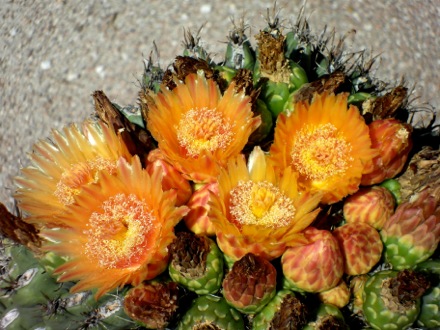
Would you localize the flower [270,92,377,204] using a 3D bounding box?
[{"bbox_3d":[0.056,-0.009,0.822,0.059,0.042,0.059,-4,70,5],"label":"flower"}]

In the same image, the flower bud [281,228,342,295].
[{"bbox_3d":[0.048,0.049,0.790,0.031,0.035,0.031,3,56,-5],"label":"flower bud"}]

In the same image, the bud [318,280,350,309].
[{"bbox_3d":[0.061,0.068,0.803,0.016,0.018,0.016,9,52,0],"label":"bud"}]

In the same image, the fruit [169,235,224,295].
[{"bbox_3d":[-0.012,0.051,0.793,0.028,0.036,0.028,-17,42,0],"label":"fruit"}]

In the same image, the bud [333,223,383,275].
[{"bbox_3d":[0.073,0.044,0.800,0.026,0.028,0.026,-13,55,20],"label":"bud"}]

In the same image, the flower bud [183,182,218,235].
[{"bbox_3d":[-0.009,0.023,0.808,0.021,0.031,0.021,18,37,0],"label":"flower bud"}]

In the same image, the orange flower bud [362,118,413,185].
[{"bbox_3d":[0.089,-0.007,0.825,0.030,0.040,0.030,19,50,-24],"label":"orange flower bud"}]

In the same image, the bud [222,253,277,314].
[{"bbox_3d":[0.015,0.061,0.790,0.028,0.035,0.028,0,44,0],"label":"bud"}]

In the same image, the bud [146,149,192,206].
[{"bbox_3d":[-0.027,0.008,0.822,0.028,0.039,0.028,-25,37,29],"label":"bud"}]

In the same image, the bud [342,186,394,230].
[{"bbox_3d":[0.079,0.023,0.815,0.025,0.028,0.025,26,45,0],"label":"bud"}]

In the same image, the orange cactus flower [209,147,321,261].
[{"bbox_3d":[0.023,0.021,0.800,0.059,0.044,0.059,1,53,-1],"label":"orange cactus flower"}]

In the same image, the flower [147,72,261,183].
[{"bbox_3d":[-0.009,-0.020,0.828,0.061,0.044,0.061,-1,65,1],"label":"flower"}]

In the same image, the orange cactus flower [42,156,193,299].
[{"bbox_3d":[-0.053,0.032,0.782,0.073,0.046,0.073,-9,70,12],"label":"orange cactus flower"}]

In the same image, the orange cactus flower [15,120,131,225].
[{"bbox_3d":[-0.070,0.014,0.810,0.065,0.045,0.065,-35,43,0],"label":"orange cactus flower"}]

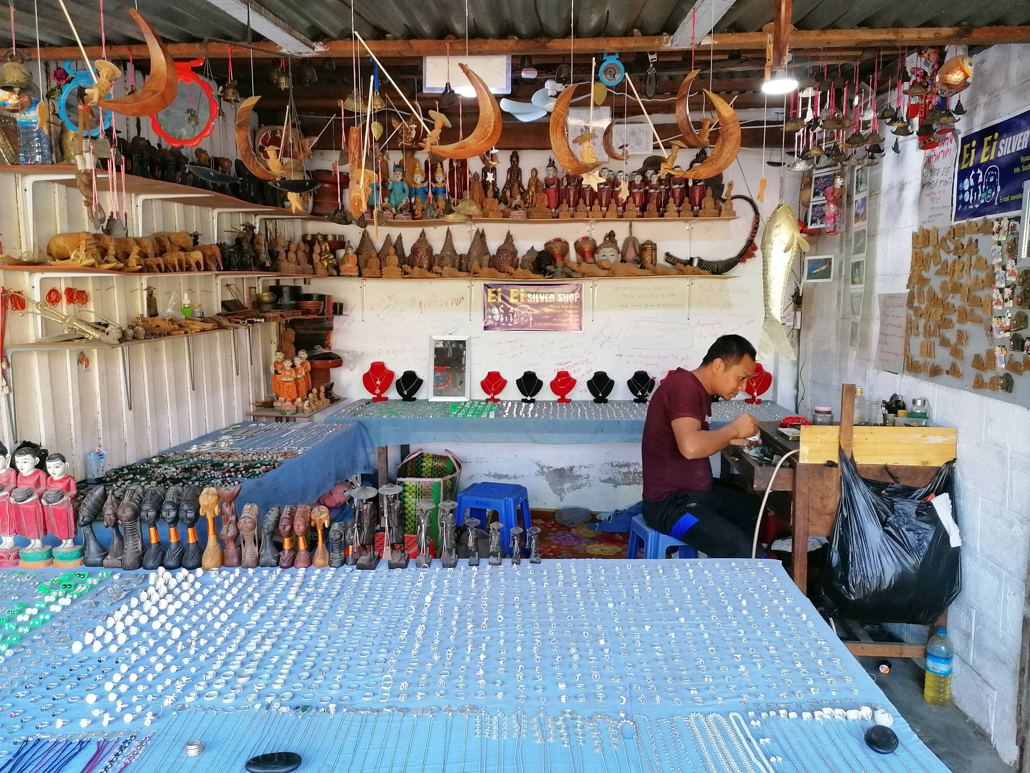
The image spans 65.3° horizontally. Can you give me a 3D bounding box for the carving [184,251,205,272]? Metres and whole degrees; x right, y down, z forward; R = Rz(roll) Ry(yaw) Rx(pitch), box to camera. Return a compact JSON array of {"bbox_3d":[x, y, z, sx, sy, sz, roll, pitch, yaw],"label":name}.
[{"bbox_3d":[-1.330,-0.517,3.320,0.100,0.087,0.045,3,9,19],"label":"carving"}]

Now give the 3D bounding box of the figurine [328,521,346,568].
[{"bbox_3d":[-0.483,0.423,2.176,0.044,0.122,0.044,0,8,-2],"label":"figurine"}]

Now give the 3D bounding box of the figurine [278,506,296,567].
[{"bbox_3d":[-0.616,0.402,2.170,0.043,0.165,0.049,1,8,5],"label":"figurine"}]

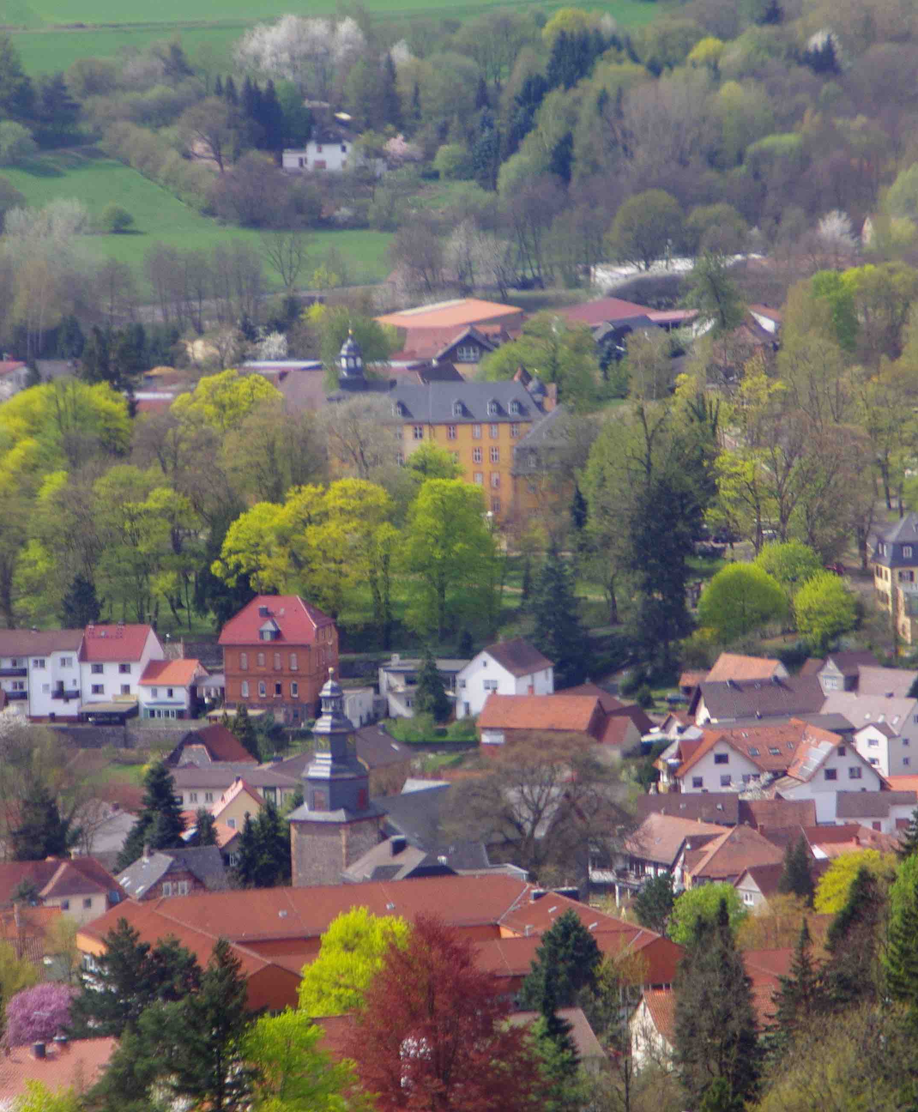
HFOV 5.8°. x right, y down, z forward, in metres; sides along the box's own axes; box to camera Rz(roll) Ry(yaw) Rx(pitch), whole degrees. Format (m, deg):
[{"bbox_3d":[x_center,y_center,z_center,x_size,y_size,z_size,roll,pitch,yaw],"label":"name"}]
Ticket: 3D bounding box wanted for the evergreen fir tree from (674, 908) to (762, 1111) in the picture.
[{"bbox_3d":[23.819,41.607,835.000,8.300,18.910,8.300,-1,5,0],"label":"evergreen fir tree"}]

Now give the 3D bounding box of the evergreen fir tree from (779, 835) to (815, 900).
[{"bbox_3d":[37.230,35.360,992.000,4.140,8.890,4.020,-2,7,0],"label":"evergreen fir tree"}]

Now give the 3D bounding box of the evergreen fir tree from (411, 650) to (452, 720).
[{"bbox_3d":[-3.461,16.794,1172.000,5.400,9.240,5.400,-1,5,0],"label":"evergreen fir tree"}]

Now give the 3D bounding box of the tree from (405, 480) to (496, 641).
[{"bbox_3d":[-1.161,0.446,1240.000,13.220,22.220,13.220,-1,5,0],"label":"tree"}]

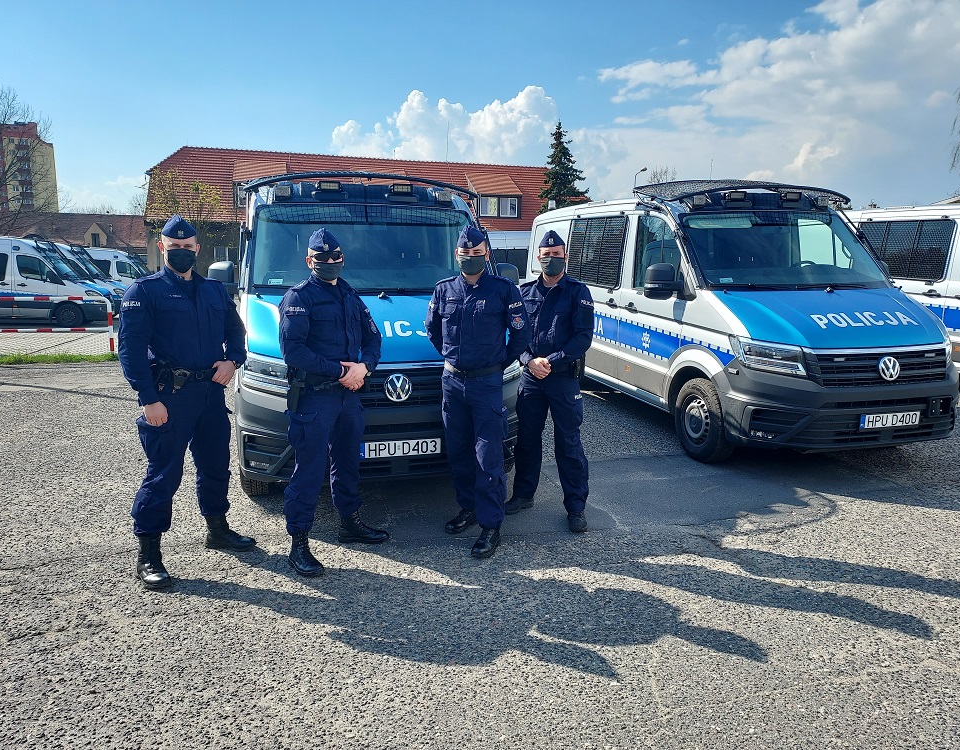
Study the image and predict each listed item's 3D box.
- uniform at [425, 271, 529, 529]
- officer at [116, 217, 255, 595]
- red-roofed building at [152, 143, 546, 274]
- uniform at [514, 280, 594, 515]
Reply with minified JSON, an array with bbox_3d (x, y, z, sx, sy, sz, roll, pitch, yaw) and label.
[{"bbox_3d":[0.000,0.138,4.095,0.580,1.470,0.400,4,10,25],"label":"uniform"},{"bbox_3d":[-1.590,0.127,3.698,0.660,1.880,0.440,-8,12,-41],"label":"officer"},{"bbox_3d":[-7.294,-11.940,54.773,33.750,10.258,11.250,-3,9,-19],"label":"red-roofed building"},{"bbox_3d":[0.420,0.091,4.442,0.550,1.450,0.400,4,10,25],"label":"uniform"}]

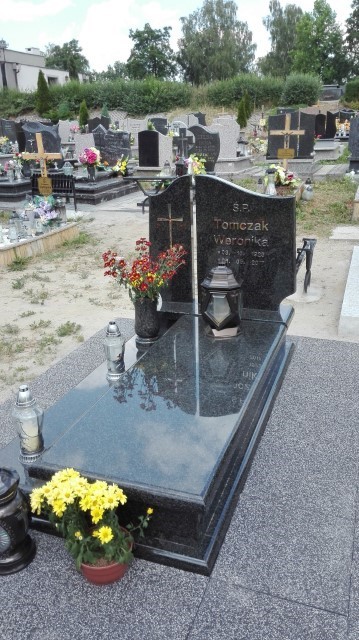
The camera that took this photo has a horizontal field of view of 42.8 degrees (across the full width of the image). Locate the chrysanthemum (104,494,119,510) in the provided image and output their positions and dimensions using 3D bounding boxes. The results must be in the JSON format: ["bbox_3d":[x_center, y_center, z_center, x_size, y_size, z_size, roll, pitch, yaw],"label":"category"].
[{"bbox_3d":[-0.236,0.633,1.593,0.049,0.050,0.038,-5,21,-11],"label":"chrysanthemum"}]

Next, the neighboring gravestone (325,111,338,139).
[{"bbox_3d":[4.979,-6.388,15.000,0.420,0.830,0.120,6,21,20],"label":"neighboring gravestone"}]

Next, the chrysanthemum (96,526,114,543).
[{"bbox_3d":[-0.231,0.678,1.440,0.050,0.046,0.040,-5,20,-12],"label":"chrysanthemum"}]

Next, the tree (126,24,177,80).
[{"bbox_3d":[-3.363,-31.049,55.000,6.000,8.000,6.000,-2,20,-2],"label":"tree"}]

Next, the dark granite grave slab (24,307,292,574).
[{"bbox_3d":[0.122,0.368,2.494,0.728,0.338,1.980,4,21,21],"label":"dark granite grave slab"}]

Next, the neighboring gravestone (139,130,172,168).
[{"bbox_3d":[-0.660,-4.719,12.600,0.920,0.950,0.160,7,22,20],"label":"neighboring gravestone"}]

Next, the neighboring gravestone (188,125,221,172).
[{"bbox_3d":[0.497,-3.418,9.100,0.660,0.920,0.100,5,21,21],"label":"neighboring gravestone"}]

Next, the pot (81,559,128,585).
[{"bbox_3d":[-0.264,0.880,1.687,0.190,0.120,0.190,-1,21,0],"label":"pot"}]

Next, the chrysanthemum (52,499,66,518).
[{"bbox_3d":[-0.413,0.649,1.576,0.047,0.052,0.038,-8,22,-18],"label":"chrysanthemum"}]

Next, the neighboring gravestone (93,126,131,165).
[{"bbox_3d":[-1.798,-4.596,12.200,1.000,1.050,0.170,7,22,20],"label":"neighboring gravestone"}]

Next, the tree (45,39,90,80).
[{"bbox_3d":[-14.676,-32.824,60.000,6.000,7.000,6.000,-5,20,-11],"label":"tree"}]

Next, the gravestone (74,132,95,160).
[{"bbox_3d":[-2.033,-3.692,9.800,0.490,0.660,0.120,6,21,20],"label":"gravestone"}]

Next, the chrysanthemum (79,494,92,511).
[{"bbox_3d":[-0.300,0.582,1.460,0.042,0.042,0.032,5,21,21],"label":"chrysanthemum"}]

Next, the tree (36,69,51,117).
[{"bbox_3d":[-5.940,-9.871,20.000,0.620,1.950,0.620,5,21,21],"label":"tree"}]

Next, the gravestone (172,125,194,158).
[{"bbox_3d":[0.118,-4.547,12.000,0.560,0.880,0.140,7,22,20],"label":"gravestone"}]

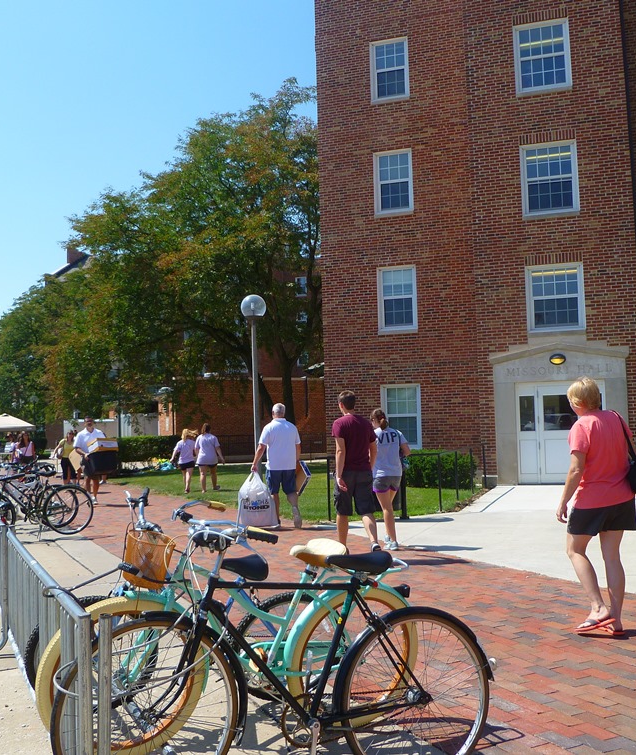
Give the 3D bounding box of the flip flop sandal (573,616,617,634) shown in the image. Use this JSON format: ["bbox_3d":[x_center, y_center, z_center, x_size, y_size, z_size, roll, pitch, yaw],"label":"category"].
[{"bbox_3d":[1.817,1.624,5.330,0.265,0.065,0.100,-17,-8,11],"label":"flip flop sandal"}]

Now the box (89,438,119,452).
[{"bbox_3d":[-4.322,1.370,16.400,0.440,0.240,0.360,3,-19,-41],"label":"box"}]

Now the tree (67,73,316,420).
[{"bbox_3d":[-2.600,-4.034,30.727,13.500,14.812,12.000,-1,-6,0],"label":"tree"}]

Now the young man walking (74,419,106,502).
[{"bbox_3d":[-4.619,1.682,16.585,0.620,1.754,0.500,1,-6,-22],"label":"young man walking"}]

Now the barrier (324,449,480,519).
[{"bbox_3d":[1.567,1.712,13.496,0.550,1.020,3.800,-6,-7,44],"label":"barrier"}]

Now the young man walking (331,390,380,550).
[{"bbox_3d":[0.406,1.061,9.288,0.500,1.820,0.520,1,-6,-22],"label":"young man walking"}]

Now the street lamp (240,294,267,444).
[{"bbox_3d":[-1.573,0.331,20.539,0.600,4.924,0.600,-1,-6,0],"label":"street lamp"}]

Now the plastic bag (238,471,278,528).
[{"bbox_3d":[-0.862,1.732,11.600,0.540,0.820,0.330,-1,-5,-3],"label":"plastic bag"}]

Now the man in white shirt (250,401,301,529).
[{"bbox_3d":[-0.583,1.262,11.737,0.660,1.793,0.480,0,-6,-13],"label":"man in white shirt"}]

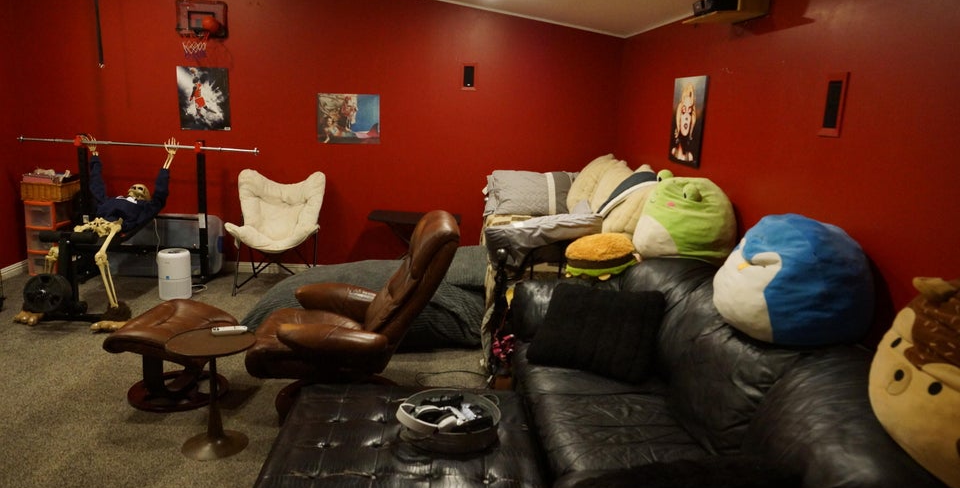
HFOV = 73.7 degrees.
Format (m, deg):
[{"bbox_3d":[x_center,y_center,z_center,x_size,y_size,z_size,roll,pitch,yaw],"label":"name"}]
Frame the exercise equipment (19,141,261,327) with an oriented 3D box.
[{"bbox_3d":[-2.624,-0.153,4.590,1.790,1.172,1.255,2,12,-5],"label":"exercise equipment"}]

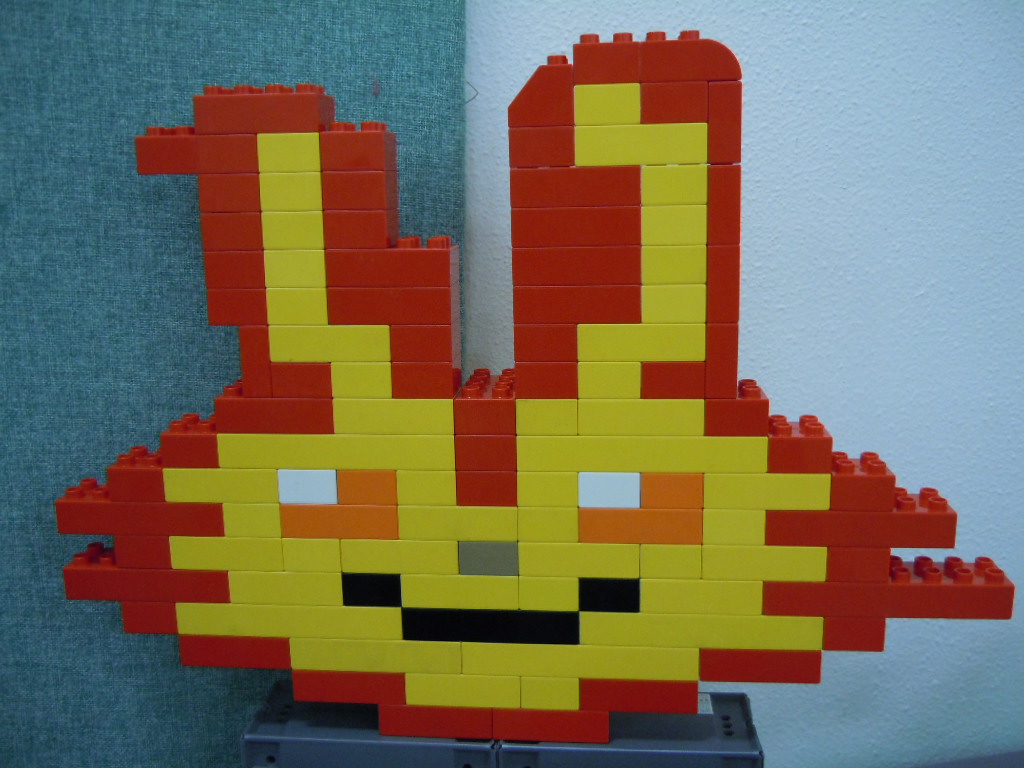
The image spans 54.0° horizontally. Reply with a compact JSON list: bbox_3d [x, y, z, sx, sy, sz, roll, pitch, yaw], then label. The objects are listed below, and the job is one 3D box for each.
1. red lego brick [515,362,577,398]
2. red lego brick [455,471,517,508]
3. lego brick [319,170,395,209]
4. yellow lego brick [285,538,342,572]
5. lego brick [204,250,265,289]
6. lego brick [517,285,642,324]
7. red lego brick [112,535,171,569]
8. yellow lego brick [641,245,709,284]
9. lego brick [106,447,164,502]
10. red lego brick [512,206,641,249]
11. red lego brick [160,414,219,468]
[{"bbox_3d":[0.019,-0.005,0.528,0.032,0.021,0.032,0,10,6],"label":"red lego brick"},{"bbox_3d":[-0.012,0.052,0.545,0.032,0.021,0.032,0,11,6],"label":"red lego brick"},{"bbox_3d":[-0.077,-0.100,0.518,0.032,0.021,0.032,0,10,6],"label":"lego brick"},{"bbox_3d":[-0.106,0.089,0.562,0.032,0.021,0.032,0,11,5],"label":"yellow lego brick"},{"bbox_3d":[-0.141,-0.062,0.532,0.032,0.020,0.032,0,11,5],"label":"lego brick"},{"bbox_3d":[0.034,-0.043,0.519,0.064,0.021,0.032,0,11,7],"label":"lego brick"},{"bbox_3d":[-0.202,0.089,0.571,0.032,0.021,0.032,0,11,6],"label":"red lego brick"},{"bbox_3d":[0.081,-0.062,0.510,0.032,0.021,0.032,0,10,6],"label":"yellow lego brick"},{"bbox_3d":[-0.203,0.050,0.561,0.032,0.024,0.032,0,11,6],"label":"lego brick"},{"bbox_3d":[0.034,-0.082,0.514,0.064,0.021,0.032,0,11,5],"label":"red lego brick"},{"bbox_3d":[-0.171,0.032,0.557,0.032,0.024,0.032,0,11,5],"label":"red lego brick"}]

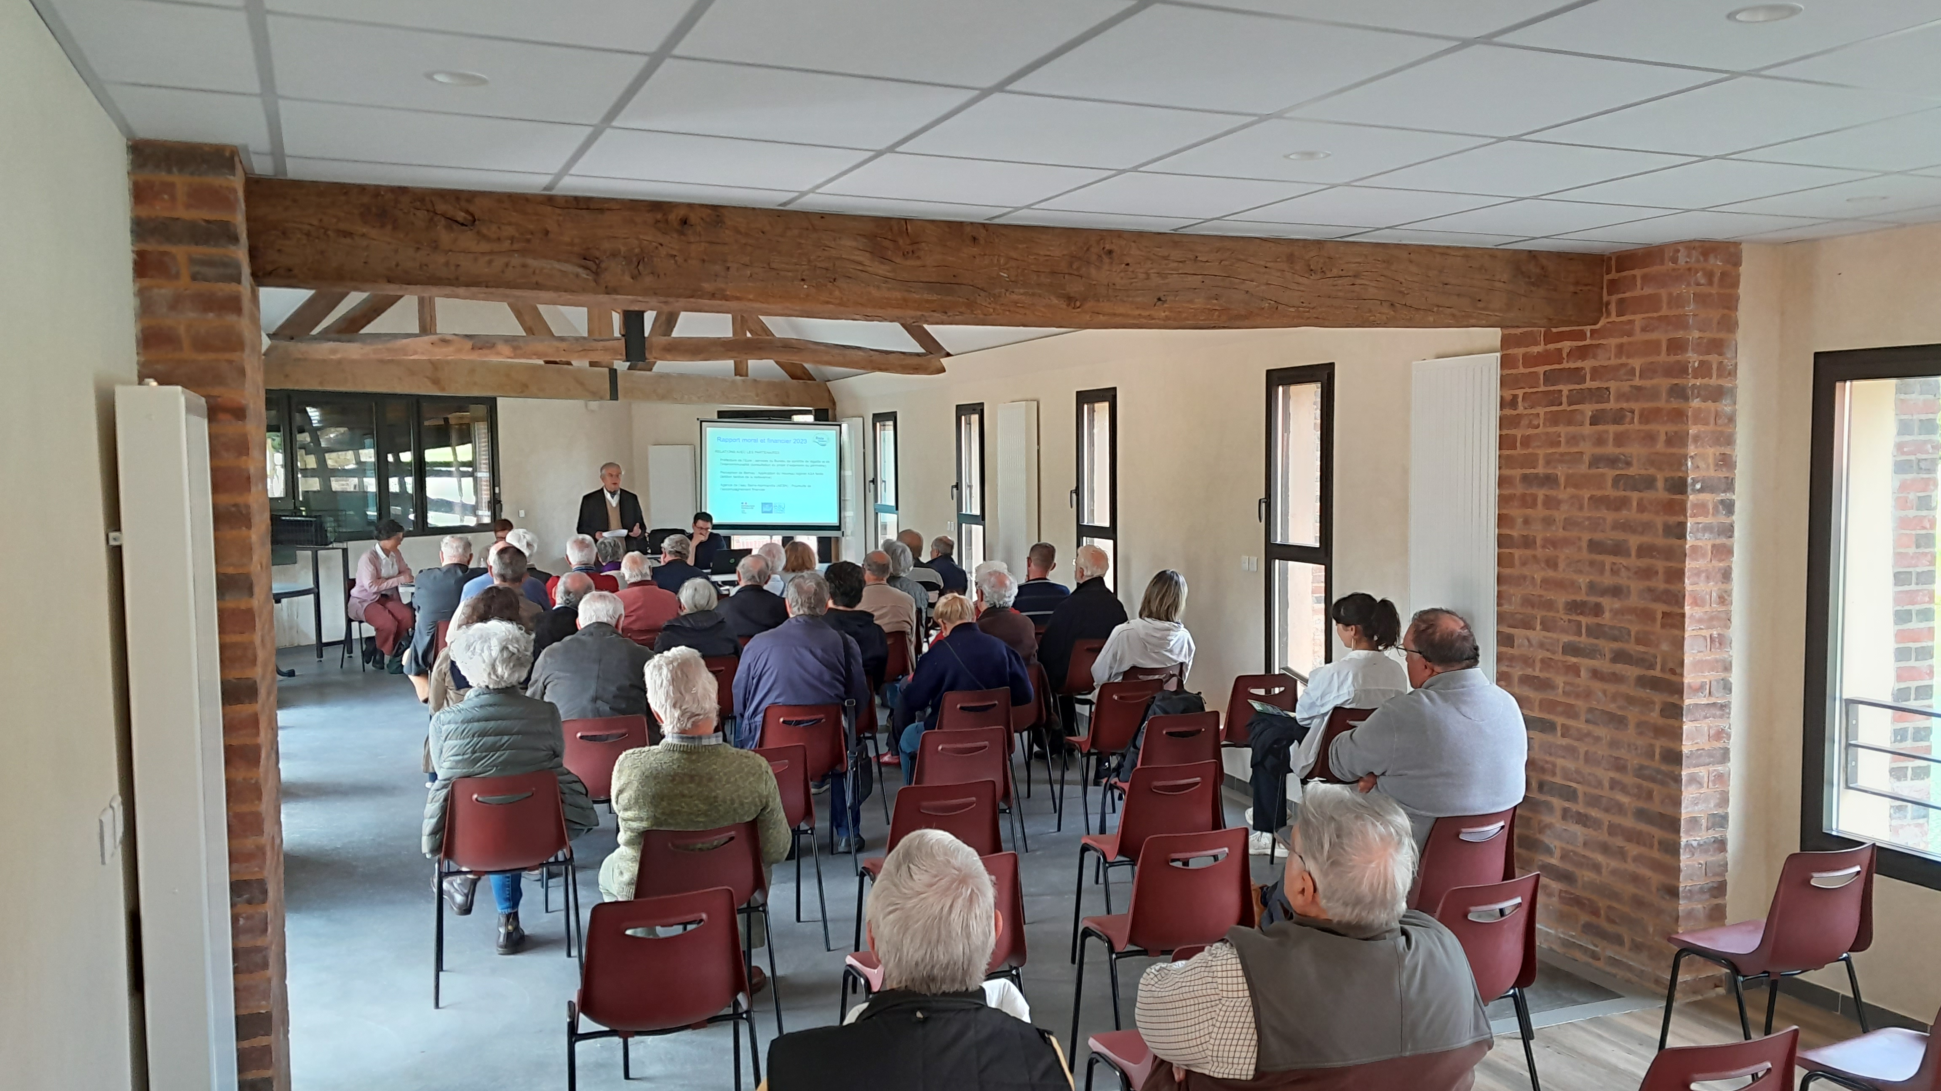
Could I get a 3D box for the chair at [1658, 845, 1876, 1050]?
[{"bbox_3d":[2.208,1.166,4.043,0.460,0.770,0.480,-2,4,-19],"label":"chair"}]

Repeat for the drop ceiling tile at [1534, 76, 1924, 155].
[{"bbox_3d":[1.528,-0.867,2.944,0.600,0.020,0.580,-2,4,-23],"label":"drop ceiling tile"}]

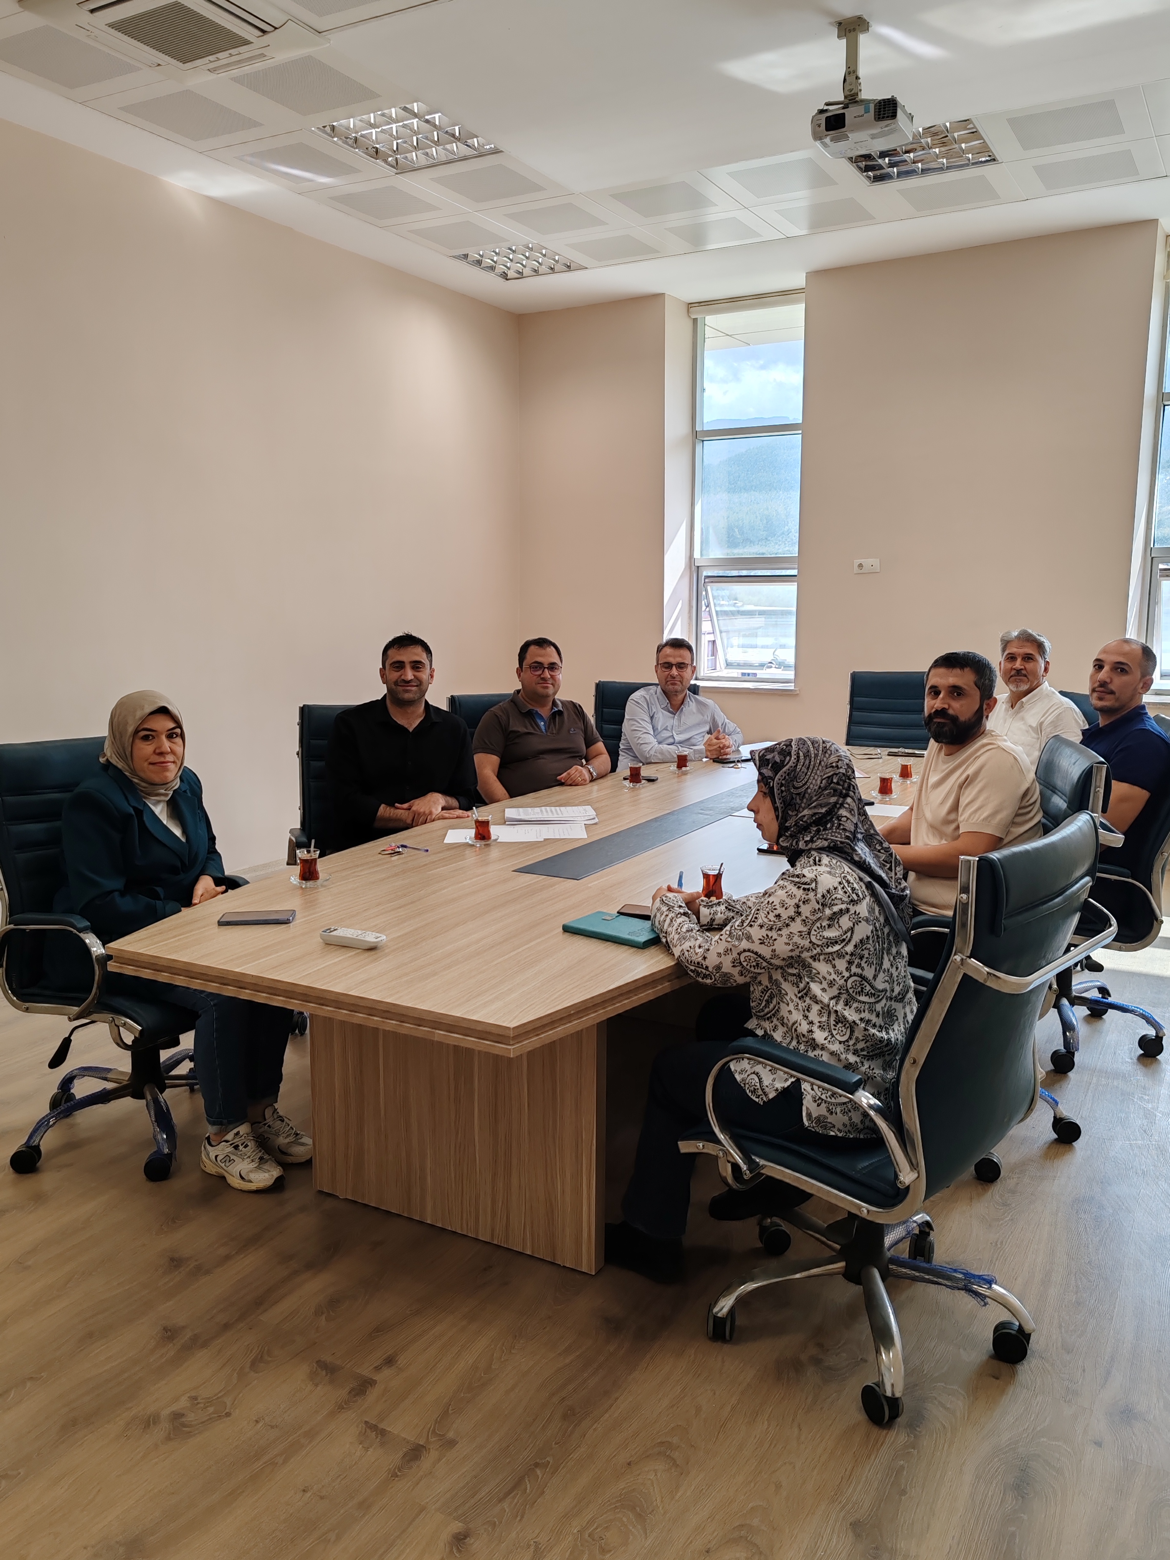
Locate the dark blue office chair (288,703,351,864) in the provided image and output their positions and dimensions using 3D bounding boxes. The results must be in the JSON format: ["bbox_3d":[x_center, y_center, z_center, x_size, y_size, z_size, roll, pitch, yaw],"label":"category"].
[{"bbox_3d":[-0.770,0.301,4.406,0.630,1.110,0.680,-2,9,-16],"label":"dark blue office chair"}]

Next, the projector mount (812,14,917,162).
[{"bbox_3d":[0.921,-2.303,4.016,0.300,0.370,0.250,5,10,29],"label":"projector mount"}]

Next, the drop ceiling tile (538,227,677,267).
[{"bbox_3d":[0.153,-2.902,6.601,0.600,0.030,0.600,5,10,29],"label":"drop ceiling tile"}]

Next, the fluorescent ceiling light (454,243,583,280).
[{"bbox_3d":[-0.363,-2.962,6.853,0.600,0.080,0.600,5,10,29],"label":"fluorescent ceiling light"}]

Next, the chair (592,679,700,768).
[{"bbox_3d":[0.217,0.126,5.463,0.620,1.080,0.700,2,9,13],"label":"chair"}]

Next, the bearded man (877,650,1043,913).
[{"bbox_3d":[0.900,0.331,3.350,0.800,1.320,0.550,-1,9,-3],"label":"bearded man"}]

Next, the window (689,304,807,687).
[{"bbox_3d":[1.090,-1.841,7.904,0.870,2.400,0.120,5,10,29],"label":"window"}]

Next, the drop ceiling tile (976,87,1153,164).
[{"bbox_3d":[1.943,-2.633,4.891,0.600,0.030,0.600,5,10,29],"label":"drop ceiling tile"}]

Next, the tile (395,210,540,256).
[{"bbox_3d":[-0.664,-2.868,6.377,0.600,0.030,0.600,5,10,29],"label":"tile"}]

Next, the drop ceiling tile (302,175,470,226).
[{"bbox_3d":[-0.959,-2.790,5.861,0.600,0.030,0.600,5,10,29],"label":"drop ceiling tile"}]

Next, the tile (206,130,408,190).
[{"bbox_3d":[-1.248,-2.703,5.320,0.600,0.030,0.600,5,10,29],"label":"tile"}]

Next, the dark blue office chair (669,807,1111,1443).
[{"bbox_3d":[0.597,0.597,2.422,0.720,1.080,0.630,7,11,36],"label":"dark blue office chair"}]

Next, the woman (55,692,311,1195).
[{"bbox_3d":[-1.068,0.393,3.308,0.740,1.260,0.500,6,10,34],"label":"woman"}]

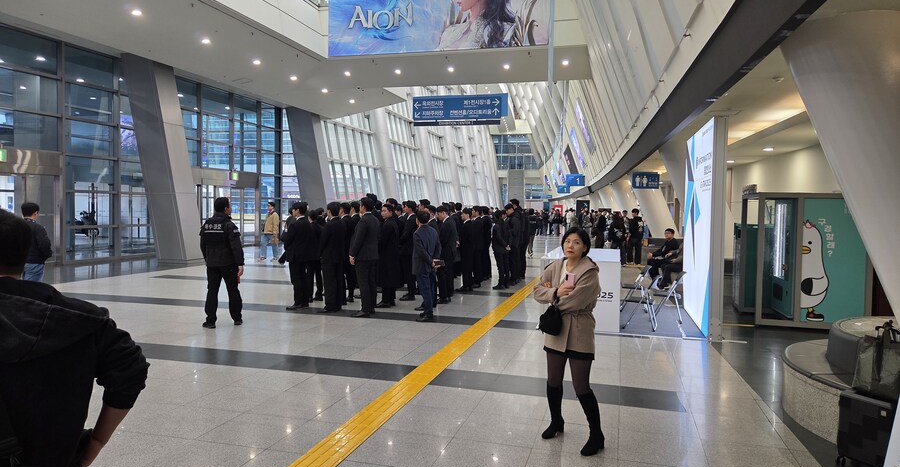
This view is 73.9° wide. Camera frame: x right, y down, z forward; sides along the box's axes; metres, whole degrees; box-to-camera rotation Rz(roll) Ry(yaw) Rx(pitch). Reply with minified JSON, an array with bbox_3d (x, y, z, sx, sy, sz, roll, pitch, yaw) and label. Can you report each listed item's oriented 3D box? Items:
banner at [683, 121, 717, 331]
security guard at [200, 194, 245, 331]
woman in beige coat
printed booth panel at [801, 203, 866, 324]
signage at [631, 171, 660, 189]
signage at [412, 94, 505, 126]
[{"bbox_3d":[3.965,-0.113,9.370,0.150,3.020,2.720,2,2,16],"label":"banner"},{"bbox_3d":[-3.228,0.394,8.492,0.560,1.810,0.360,1,2,2],"label":"security guard"},{"bbox_3d":[0.876,0.745,4.385,0.470,1.590,0.370,3,3,38],"label":"woman in beige coat"},{"bbox_3d":[5.694,0.420,8.891,0.860,1.860,0.050,2,2,16],"label":"printed booth panel"},{"bbox_3d":[6.535,-1.760,19.921,0.855,0.550,0.100,2,2,16],"label":"signage"},{"bbox_3d":[0.363,-4.266,20.851,3.420,1.040,0.150,2,2,16],"label":"signage"}]

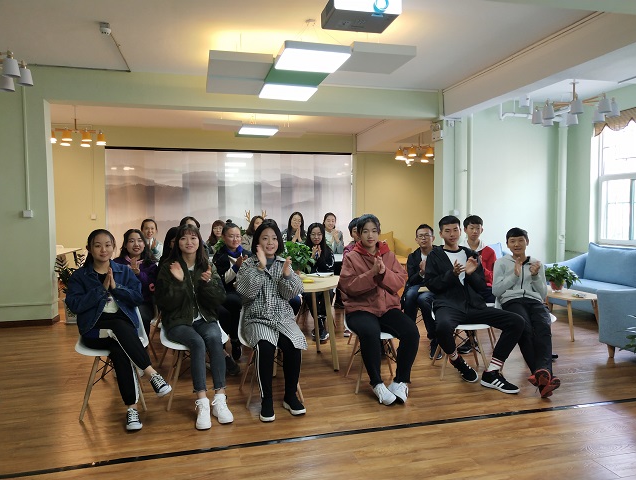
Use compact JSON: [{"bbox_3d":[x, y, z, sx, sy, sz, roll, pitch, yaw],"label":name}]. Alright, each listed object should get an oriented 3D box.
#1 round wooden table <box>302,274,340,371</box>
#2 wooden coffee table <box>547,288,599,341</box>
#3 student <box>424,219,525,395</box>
[{"bbox_3d":[-0.233,0.734,4.913,0.860,0.730,0.860,-1,3,0],"label":"round wooden table"},{"bbox_3d":[2.680,0.799,6.200,0.550,0.425,0.950,-1,3,-16],"label":"wooden coffee table"},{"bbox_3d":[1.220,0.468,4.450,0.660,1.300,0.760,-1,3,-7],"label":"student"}]

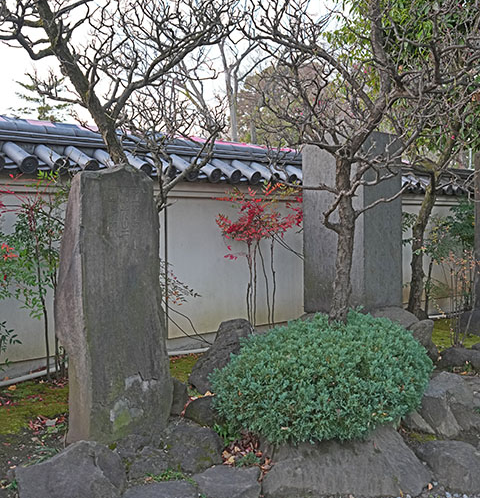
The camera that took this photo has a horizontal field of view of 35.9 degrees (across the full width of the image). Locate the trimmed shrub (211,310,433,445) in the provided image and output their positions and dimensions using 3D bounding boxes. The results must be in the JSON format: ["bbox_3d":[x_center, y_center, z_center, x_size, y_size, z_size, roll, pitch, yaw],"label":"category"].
[{"bbox_3d":[0.538,0.755,4.880,1.440,0.700,1.250,0,2,0],"label":"trimmed shrub"}]

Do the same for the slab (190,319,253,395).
[{"bbox_3d":[-0.134,0.821,5.650,0.550,0.570,0.450,0,2,0],"label":"slab"}]

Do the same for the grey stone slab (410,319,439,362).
[{"bbox_3d":[1.492,0.765,6.050,0.300,0.410,0.300,0,2,0],"label":"grey stone slab"}]

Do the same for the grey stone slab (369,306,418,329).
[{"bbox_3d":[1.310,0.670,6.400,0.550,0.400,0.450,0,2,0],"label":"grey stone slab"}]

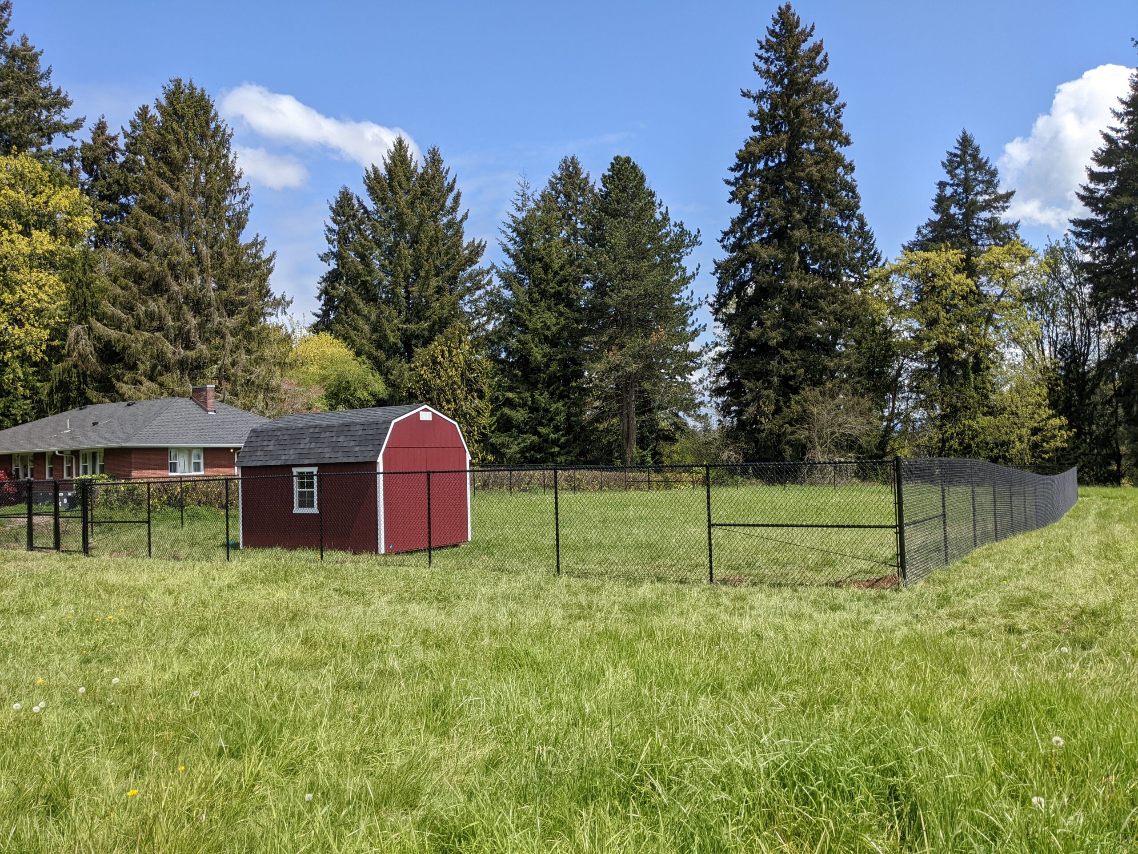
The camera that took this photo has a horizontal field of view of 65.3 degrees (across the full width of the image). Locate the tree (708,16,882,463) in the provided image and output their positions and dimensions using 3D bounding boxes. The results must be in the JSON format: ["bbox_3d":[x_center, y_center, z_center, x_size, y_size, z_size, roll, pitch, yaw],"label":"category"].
[{"bbox_3d":[15.883,-13.061,62.667,11.675,34.245,11.675,-2,-2,0],"label":"tree"}]

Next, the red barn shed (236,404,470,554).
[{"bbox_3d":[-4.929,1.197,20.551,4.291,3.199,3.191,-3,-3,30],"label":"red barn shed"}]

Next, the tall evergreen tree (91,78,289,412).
[{"bbox_3d":[-24.406,-8.974,57.538,12.679,27.632,12.679,-2,-2,0],"label":"tall evergreen tree"}]

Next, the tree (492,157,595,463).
[{"bbox_3d":[-1.749,-7.312,62.461,7.382,23.657,7.382,-2,-2,0],"label":"tree"}]

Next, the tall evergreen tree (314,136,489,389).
[{"bbox_3d":[-11.459,-7.814,62.493,12.206,25.346,12.206,-2,-2,0],"label":"tall evergreen tree"}]

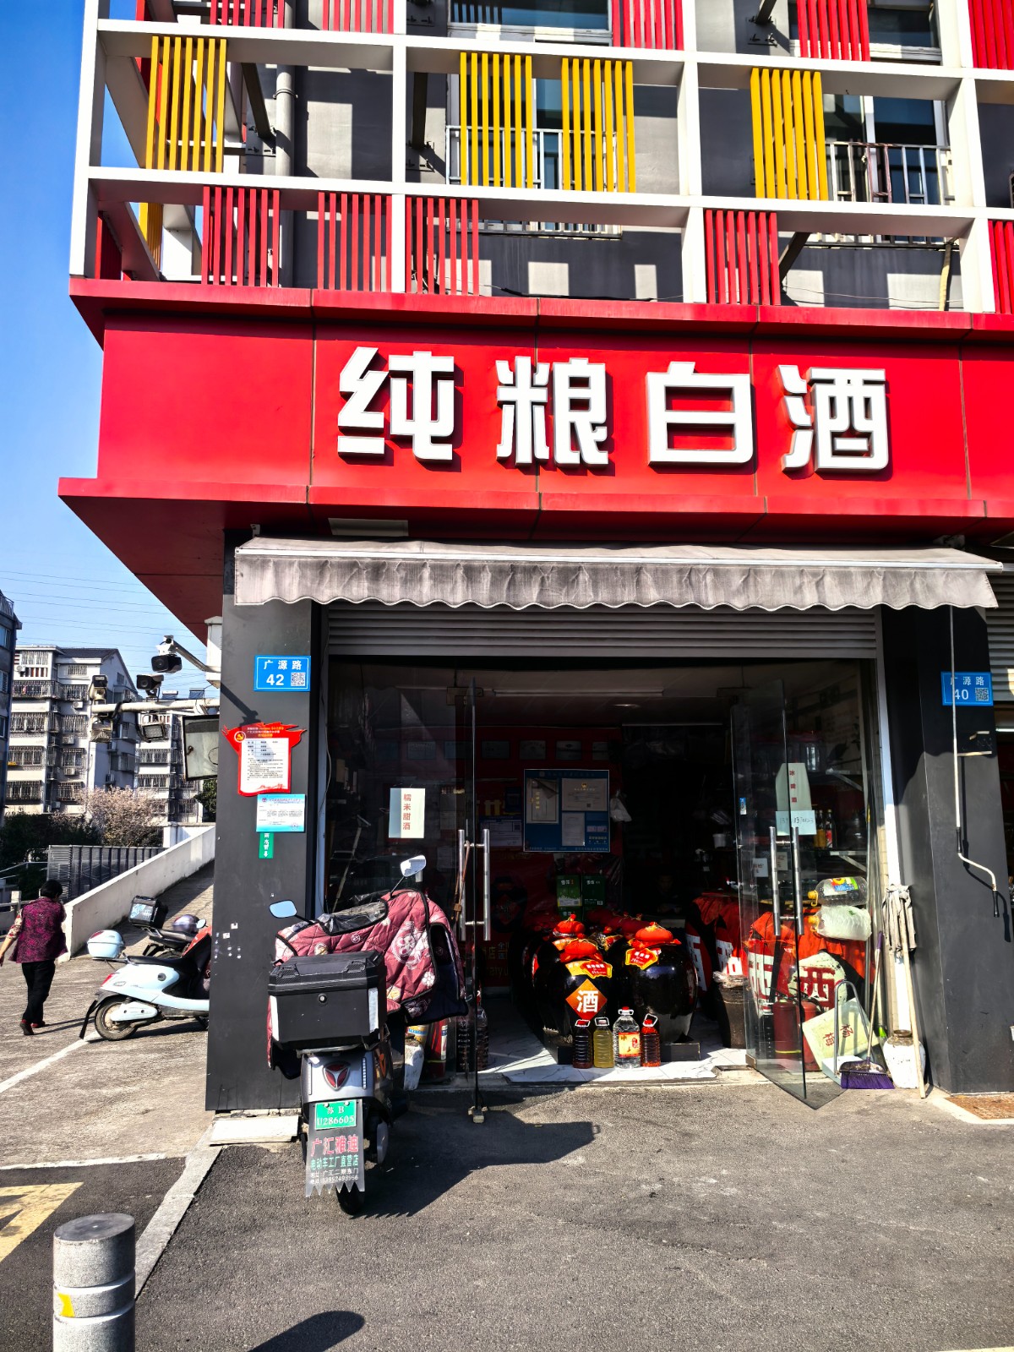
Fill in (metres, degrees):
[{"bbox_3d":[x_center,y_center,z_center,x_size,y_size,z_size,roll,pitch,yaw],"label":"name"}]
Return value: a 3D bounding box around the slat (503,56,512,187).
[{"bbox_3d":[0.000,-3.127,5.994,0.033,0.830,0.080,0,-9,-5],"label":"slat"}]

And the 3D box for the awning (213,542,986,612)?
[{"bbox_3d":[0.638,-0.573,5.833,4.119,0.531,0.550,0,-9,-5],"label":"awning"}]

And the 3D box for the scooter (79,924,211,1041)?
[{"bbox_3d":[-3.067,2.795,9.734,1.680,1.080,0.680,0,-9,-2],"label":"scooter"}]

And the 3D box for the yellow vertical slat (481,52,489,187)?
[{"bbox_3d":[-0.122,-3.127,5.983,0.033,0.830,0.080,0,-9,-5],"label":"yellow vertical slat"}]

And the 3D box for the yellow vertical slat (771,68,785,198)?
[{"bbox_3d":[1.608,-3.174,6.238,0.035,0.857,0.066,0,-9,-5],"label":"yellow vertical slat"}]

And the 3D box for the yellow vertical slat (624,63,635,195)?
[{"bbox_3d":[0.706,-3.122,6.054,0.033,0.830,0.080,0,-9,-5],"label":"yellow vertical slat"}]

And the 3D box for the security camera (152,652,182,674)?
[{"bbox_3d":[-1.715,-0.064,5.326,0.083,0.090,0.170,-2,2,10],"label":"security camera"}]

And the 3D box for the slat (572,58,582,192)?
[{"bbox_3d":[0.409,-3.179,6.132,0.035,0.857,0.066,0,-9,-5],"label":"slat"}]

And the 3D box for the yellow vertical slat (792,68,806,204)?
[{"bbox_3d":[1.699,-3.135,6.128,0.033,0.832,0.037,0,-9,-5],"label":"yellow vertical slat"}]

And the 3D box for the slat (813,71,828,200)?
[{"bbox_3d":[1.858,-3.173,6.260,0.035,0.857,0.066,0,-9,-5],"label":"slat"}]

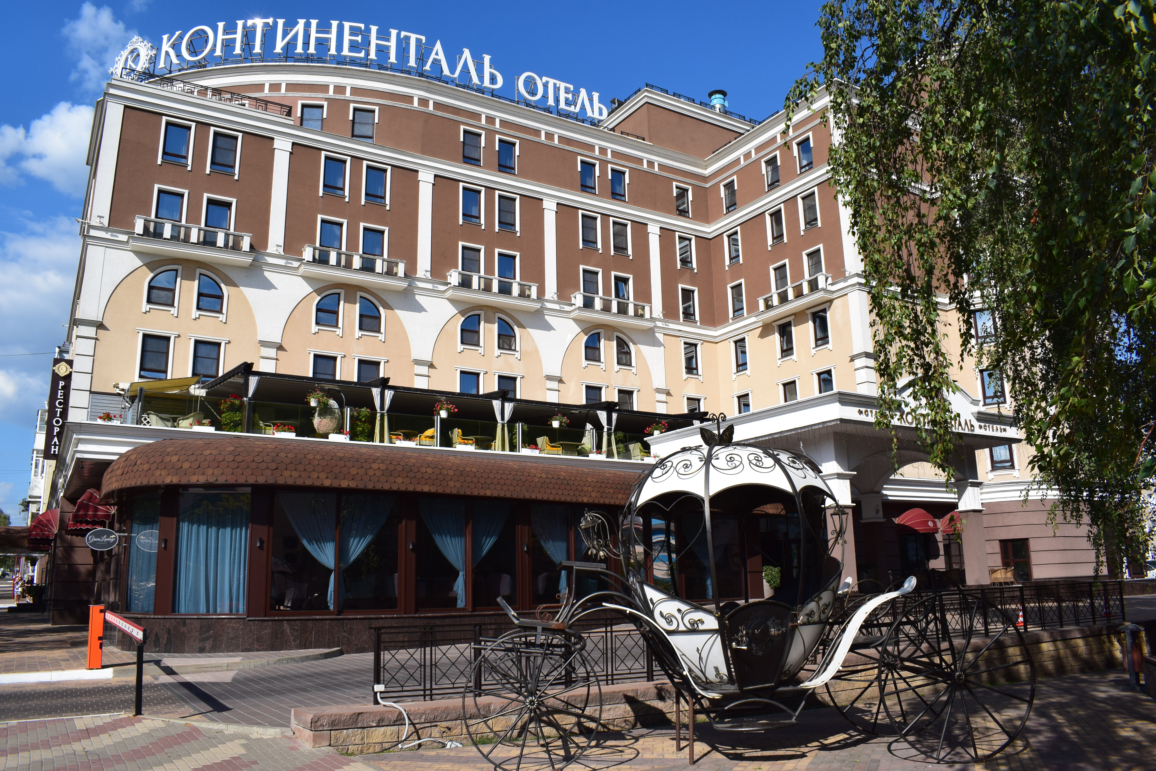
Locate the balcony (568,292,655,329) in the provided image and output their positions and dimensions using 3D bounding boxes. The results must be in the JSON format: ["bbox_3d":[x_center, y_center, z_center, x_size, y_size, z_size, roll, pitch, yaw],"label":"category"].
[{"bbox_3d":[1.908,-4.003,47.452,5.000,1.400,0.800,7,-16,-28],"label":"balcony"}]

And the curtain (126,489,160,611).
[{"bbox_3d":[-10.297,3.946,20.534,1.450,2.700,0.150,-12,-18,38],"label":"curtain"}]

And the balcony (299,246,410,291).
[{"bbox_3d":[-10.673,-5.647,41.641,5.405,1.294,0.963,7,-15,-30],"label":"balcony"}]

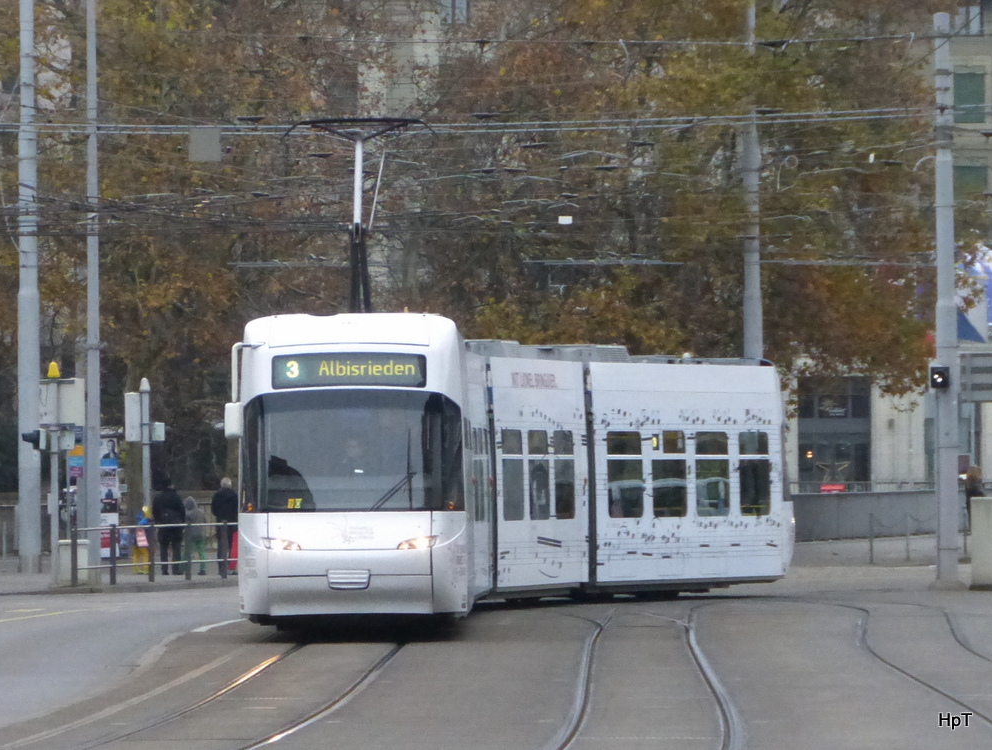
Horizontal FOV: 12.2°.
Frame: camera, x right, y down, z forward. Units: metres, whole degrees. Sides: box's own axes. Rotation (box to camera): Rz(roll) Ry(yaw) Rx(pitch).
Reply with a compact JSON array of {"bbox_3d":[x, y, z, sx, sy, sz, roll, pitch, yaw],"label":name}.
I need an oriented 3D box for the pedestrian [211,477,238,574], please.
[{"bbox_3d":[-4.718,2.643,81.000,0.540,1.730,0.380,0,-1,3],"label":"pedestrian"}]

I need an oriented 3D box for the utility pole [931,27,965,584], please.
[{"bbox_3d":[6.864,-1.129,70.500,0.450,8.800,0.450,0,-1,0],"label":"utility pole"}]

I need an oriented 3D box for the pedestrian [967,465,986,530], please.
[{"bbox_3d":[11.710,3.076,113.000,0.460,1.660,0.480,0,-1,-6],"label":"pedestrian"}]

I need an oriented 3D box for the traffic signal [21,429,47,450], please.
[{"bbox_3d":[-7.205,1.005,72.000,0.400,0.330,0.280,-1,-1,6],"label":"traffic signal"}]

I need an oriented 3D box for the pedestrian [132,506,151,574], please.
[{"bbox_3d":[-6.157,2.882,80.500,0.360,1.180,0.300,-1,-1,7],"label":"pedestrian"}]

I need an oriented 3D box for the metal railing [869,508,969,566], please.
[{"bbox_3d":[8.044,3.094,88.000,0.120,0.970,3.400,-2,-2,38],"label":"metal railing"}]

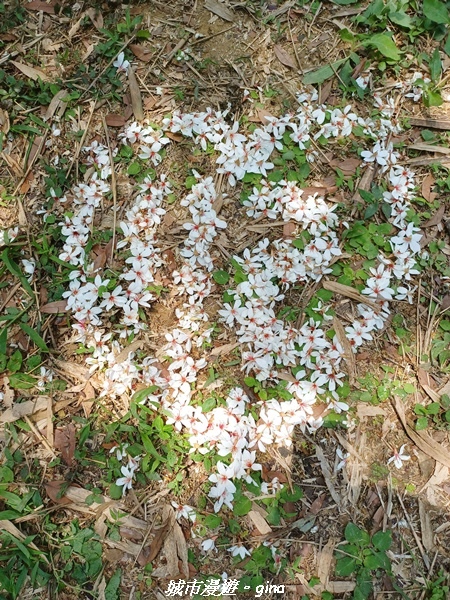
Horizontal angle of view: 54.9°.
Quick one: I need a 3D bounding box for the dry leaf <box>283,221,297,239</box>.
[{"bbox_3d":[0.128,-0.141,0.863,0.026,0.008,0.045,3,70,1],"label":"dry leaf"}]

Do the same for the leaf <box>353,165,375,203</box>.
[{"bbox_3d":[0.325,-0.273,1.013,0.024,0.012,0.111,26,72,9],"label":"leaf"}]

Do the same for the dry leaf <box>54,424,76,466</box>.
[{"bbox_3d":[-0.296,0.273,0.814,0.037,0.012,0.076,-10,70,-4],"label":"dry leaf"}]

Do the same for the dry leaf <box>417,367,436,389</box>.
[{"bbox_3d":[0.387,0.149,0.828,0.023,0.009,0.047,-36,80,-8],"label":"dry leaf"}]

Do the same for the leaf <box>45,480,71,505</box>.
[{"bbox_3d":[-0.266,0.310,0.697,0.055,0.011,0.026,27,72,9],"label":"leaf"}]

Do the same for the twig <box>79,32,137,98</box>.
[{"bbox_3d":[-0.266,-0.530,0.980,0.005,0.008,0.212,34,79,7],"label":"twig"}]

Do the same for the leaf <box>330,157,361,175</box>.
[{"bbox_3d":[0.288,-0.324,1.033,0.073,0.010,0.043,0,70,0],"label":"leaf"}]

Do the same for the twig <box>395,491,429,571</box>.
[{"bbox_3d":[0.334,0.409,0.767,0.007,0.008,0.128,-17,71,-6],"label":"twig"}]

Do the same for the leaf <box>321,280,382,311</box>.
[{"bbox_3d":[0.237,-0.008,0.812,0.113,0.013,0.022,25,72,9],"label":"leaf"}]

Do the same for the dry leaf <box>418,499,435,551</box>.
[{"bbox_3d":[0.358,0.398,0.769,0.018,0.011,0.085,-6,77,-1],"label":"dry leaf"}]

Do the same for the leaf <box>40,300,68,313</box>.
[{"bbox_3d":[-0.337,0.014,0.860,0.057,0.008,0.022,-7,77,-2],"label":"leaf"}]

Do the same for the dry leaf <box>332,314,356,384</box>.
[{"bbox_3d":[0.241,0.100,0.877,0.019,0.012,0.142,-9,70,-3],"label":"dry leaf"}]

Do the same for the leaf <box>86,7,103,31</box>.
[{"bbox_3d":[-0.318,-0.688,1.061,0.021,0.010,0.082,-28,72,-10],"label":"leaf"}]

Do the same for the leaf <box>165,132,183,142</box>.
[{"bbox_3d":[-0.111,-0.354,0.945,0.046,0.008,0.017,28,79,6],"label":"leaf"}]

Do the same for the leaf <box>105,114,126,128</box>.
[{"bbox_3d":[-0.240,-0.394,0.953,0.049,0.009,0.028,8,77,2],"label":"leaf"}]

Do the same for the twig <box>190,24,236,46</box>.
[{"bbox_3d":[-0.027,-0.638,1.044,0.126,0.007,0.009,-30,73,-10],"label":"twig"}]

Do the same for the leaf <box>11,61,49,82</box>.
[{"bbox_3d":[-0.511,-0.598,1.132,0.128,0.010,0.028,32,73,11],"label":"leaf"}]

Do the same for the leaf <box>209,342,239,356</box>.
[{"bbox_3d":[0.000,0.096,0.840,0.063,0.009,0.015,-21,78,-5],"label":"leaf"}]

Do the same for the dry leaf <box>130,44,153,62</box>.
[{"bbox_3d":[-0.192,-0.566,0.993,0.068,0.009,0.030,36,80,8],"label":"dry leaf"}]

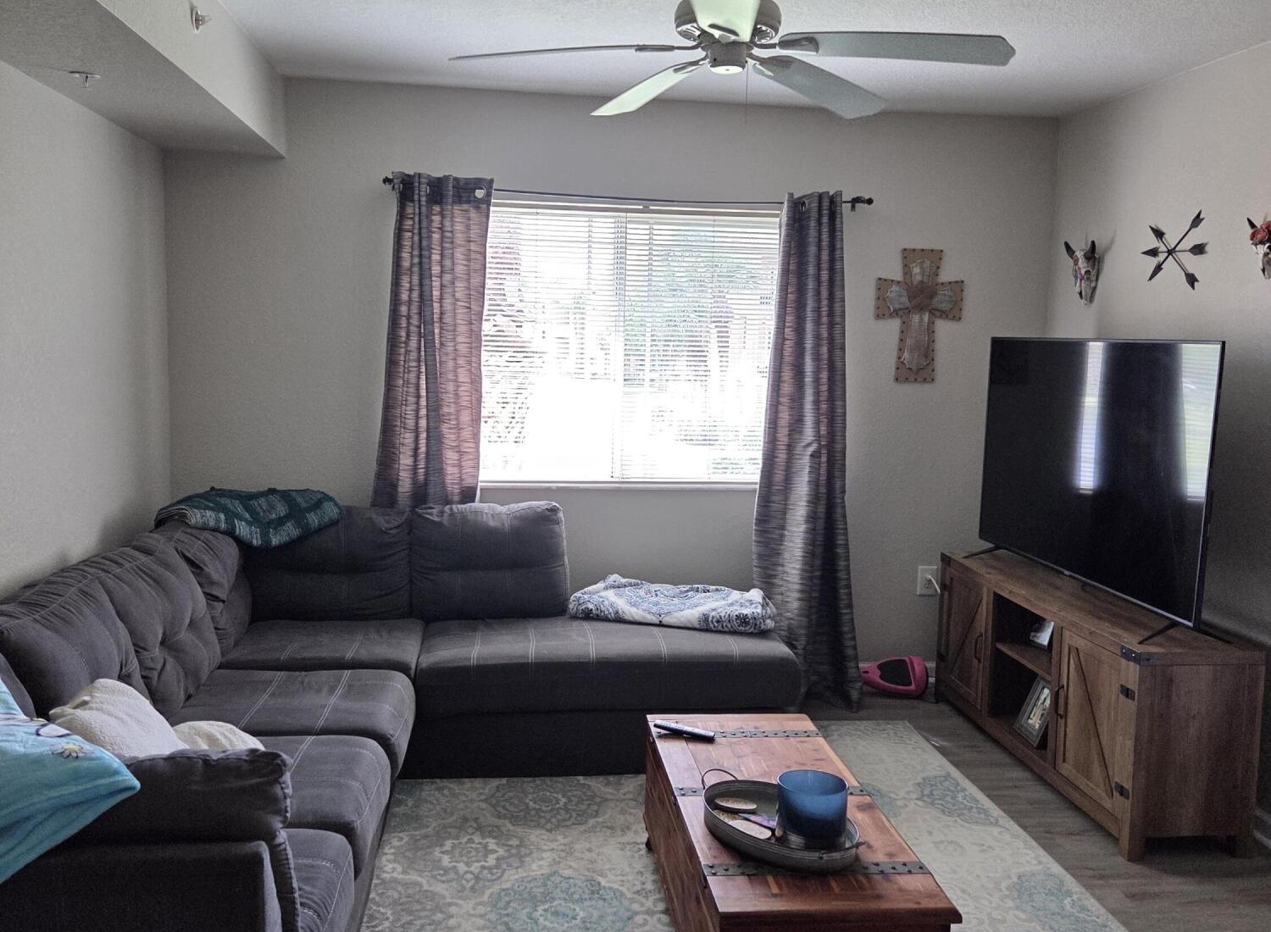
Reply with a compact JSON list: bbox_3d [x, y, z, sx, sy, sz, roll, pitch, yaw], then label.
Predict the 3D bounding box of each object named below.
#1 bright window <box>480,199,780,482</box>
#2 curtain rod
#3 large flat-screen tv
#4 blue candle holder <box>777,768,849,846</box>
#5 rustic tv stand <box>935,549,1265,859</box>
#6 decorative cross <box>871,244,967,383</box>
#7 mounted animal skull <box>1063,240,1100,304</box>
[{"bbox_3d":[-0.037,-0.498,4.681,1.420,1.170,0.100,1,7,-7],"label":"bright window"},{"bbox_3d":[-0.004,-1.088,4.517,2.000,0.060,0.090,1,7,-7],"label":"curtain rod"},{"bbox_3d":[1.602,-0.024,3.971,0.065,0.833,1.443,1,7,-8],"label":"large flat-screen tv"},{"bbox_3d":[0.404,0.775,2.557,0.162,0.122,0.162,1,7,-7],"label":"blue candle holder"},{"bbox_3d":[1.559,0.770,4.024,0.395,0.634,1.450,1,7,-7],"label":"rustic tv stand"},{"bbox_3d":[1.210,-0.636,4.782,0.375,0.565,0.035,1,7,-7],"label":"decorative cross"},{"bbox_3d":[1.779,-0.772,4.469,0.110,0.250,0.180,1,7,-7],"label":"mounted animal skull"}]

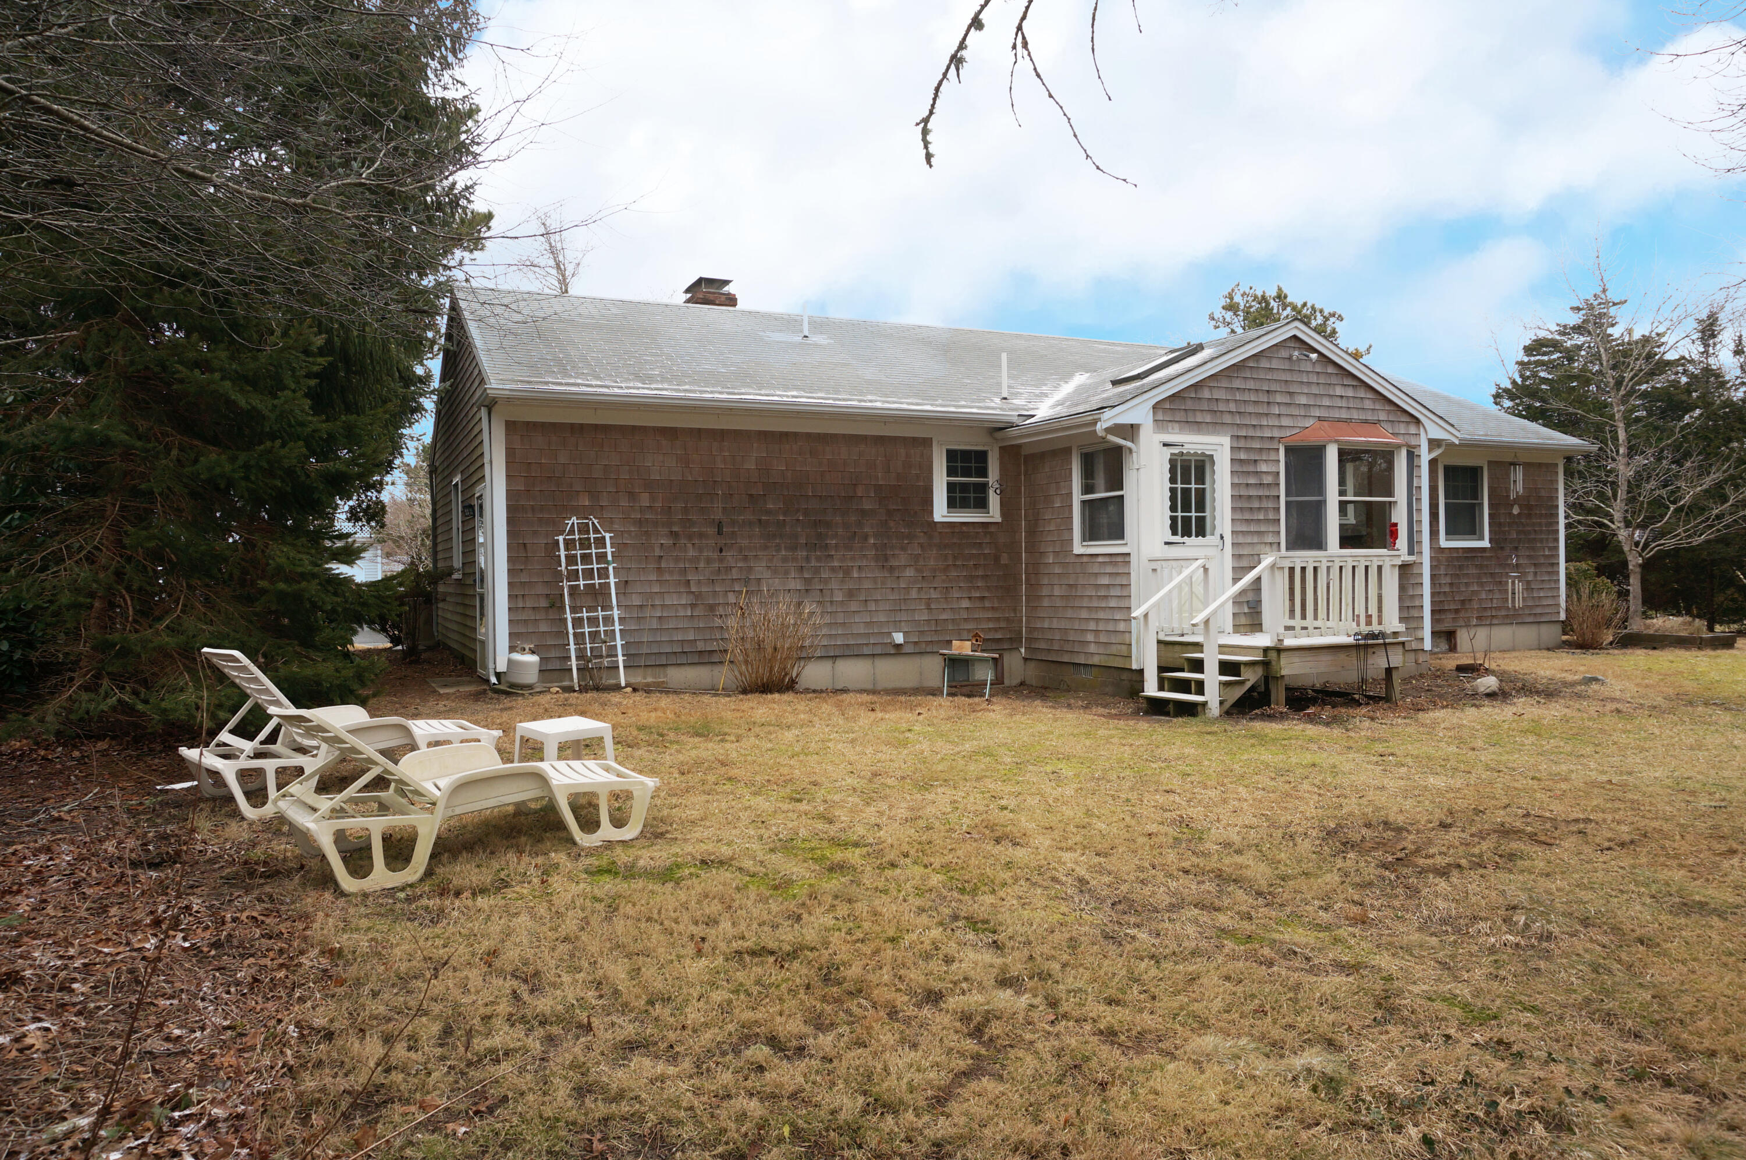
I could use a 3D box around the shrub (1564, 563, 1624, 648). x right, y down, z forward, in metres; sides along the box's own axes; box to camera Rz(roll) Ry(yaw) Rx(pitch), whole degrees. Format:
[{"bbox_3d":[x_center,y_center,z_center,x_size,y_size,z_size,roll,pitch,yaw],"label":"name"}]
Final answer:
[{"bbox_3d":[11.059,0.410,17.900,1.050,1.320,1.000,-1,0,-25],"label":"shrub"}]

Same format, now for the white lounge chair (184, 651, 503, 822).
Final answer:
[{"bbox_3d":[-3.537,0.896,7.873,0.683,0.997,1.920,2,4,42],"label":"white lounge chair"}]

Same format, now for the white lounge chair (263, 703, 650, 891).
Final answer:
[{"bbox_3d":[-2.180,1.020,6.375,1.923,0.868,0.683,-3,4,-41],"label":"white lounge chair"}]

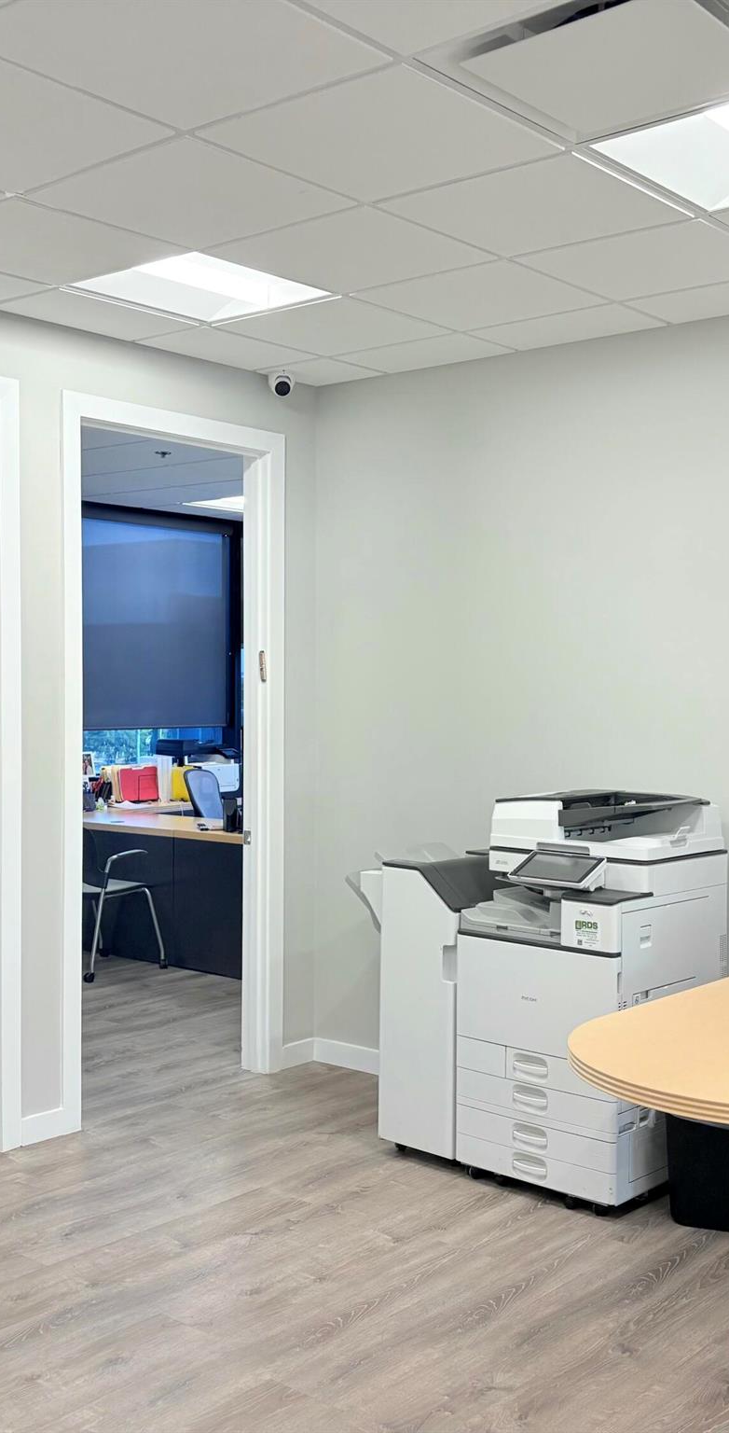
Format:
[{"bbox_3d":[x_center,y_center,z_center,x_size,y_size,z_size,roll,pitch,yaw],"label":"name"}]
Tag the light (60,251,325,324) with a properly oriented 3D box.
[{"bbox_3d":[-0.502,-1.333,4.399,0.590,0.080,0.590,2,2,40],"label":"light"}]

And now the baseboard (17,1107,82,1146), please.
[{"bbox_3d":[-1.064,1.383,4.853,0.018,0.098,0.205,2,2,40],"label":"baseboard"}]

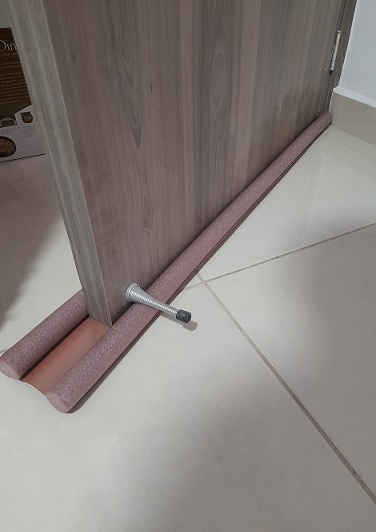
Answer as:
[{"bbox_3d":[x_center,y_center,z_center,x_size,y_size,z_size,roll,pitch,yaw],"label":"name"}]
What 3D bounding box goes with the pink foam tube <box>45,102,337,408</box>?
[{"bbox_3d":[0.114,-0.125,0.681,0.029,0.029,0.934,20,44,24],"label":"pink foam tube"}]

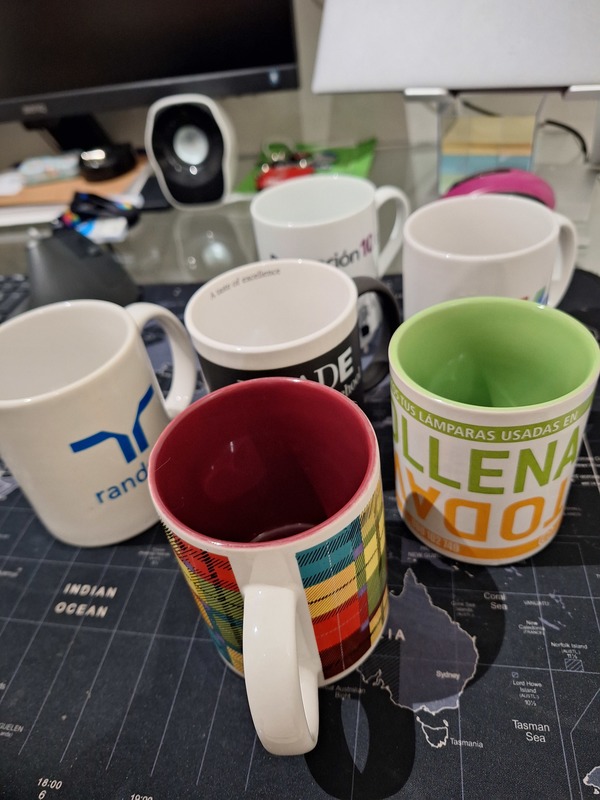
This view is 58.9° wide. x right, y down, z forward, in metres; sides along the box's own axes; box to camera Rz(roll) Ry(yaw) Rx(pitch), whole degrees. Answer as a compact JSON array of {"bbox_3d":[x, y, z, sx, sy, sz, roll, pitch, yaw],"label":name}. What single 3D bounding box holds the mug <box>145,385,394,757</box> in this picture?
[{"bbox_3d":[-0.006,0.071,0.211,0.085,0.101,0.121,-6,40,5],"label":"mug"}]

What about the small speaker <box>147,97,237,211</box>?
[{"bbox_3d":[-0.119,-0.300,0.620,0.093,0.117,0.088,-3,40,8],"label":"small speaker"}]

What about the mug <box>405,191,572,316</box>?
[{"bbox_3d":[0.125,-0.069,0.342,0.121,0.100,0.087,-22,41,-15],"label":"mug"}]

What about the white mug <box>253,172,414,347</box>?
[{"bbox_3d":[0.030,-0.107,0.403,0.123,0.100,0.089,-26,42,-18],"label":"white mug"}]

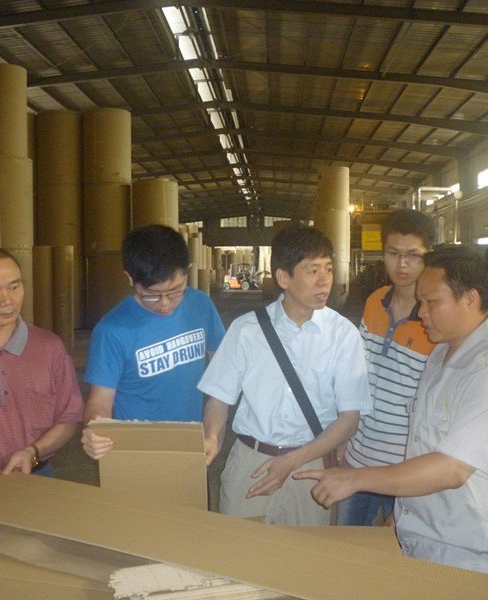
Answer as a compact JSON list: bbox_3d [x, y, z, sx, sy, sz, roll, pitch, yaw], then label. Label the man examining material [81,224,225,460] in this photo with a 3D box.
[{"bbox_3d":[-0.260,0.637,1.955,0.480,1.690,0.440,-1,3,-16],"label":"man examining material"}]

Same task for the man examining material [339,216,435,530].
[{"bbox_3d":[0.490,0.589,2.203,0.480,1.760,0.360,1,3,25],"label":"man examining material"}]

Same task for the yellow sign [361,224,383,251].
[{"bbox_3d":[3.629,-1.772,19.000,0.600,0.730,0.040,0,3,5],"label":"yellow sign"}]

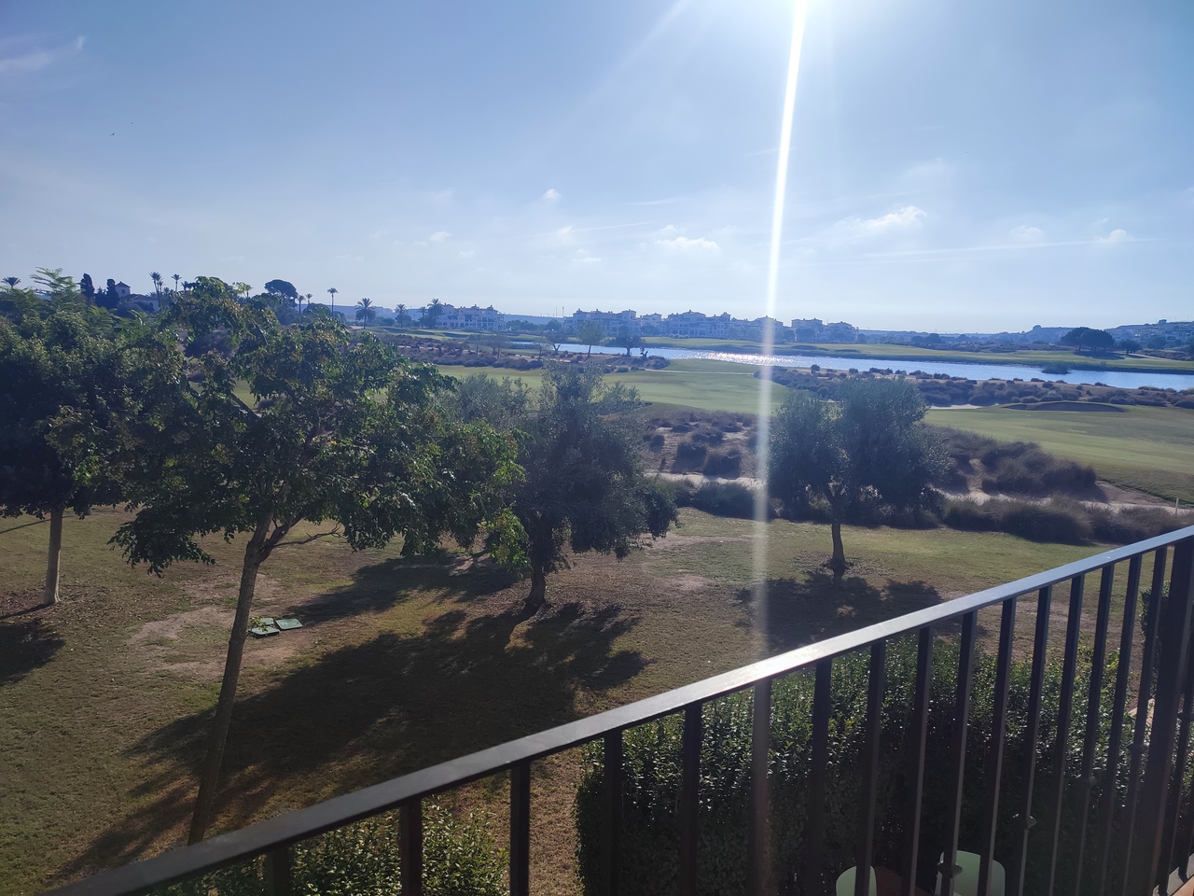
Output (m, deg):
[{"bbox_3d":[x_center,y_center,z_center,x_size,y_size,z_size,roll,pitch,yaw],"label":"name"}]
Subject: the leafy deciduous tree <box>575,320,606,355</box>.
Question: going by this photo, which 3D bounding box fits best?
[{"bbox_3d":[-1.087,-17.161,133.929,5.212,5.457,5.212,2,8,0],"label":"leafy deciduous tree"}]

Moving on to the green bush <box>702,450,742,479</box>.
[{"bbox_3d":[4.299,0.534,29.754,1.350,0.915,1.282,2,8,0],"label":"green bush"}]

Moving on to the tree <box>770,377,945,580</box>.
[{"bbox_3d":[5.343,0.627,17.739,3.598,4.135,3.491,2,8,0],"label":"tree"}]

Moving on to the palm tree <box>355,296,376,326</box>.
[{"bbox_3d":[-78.150,-45.928,291.885,7.583,9.994,7.583,2,8,0],"label":"palm tree"}]

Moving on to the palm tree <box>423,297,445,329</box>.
[{"bbox_3d":[-61.972,-51.010,326.421,7.064,11.866,7.064,2,8,0],"label":"palm tree"}]

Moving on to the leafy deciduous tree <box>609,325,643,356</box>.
[{"bbox_3d":[4.565,-16.589,133.979,4.923,4.887,4.923,2,8,0],"label":"leafy deciduous tree"}]

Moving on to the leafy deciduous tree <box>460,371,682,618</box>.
[{"bbox_3d":[-0.556,0.737,14.859,3.823,4.270,3.632,2,8,0],"label":"leafy deciduous tree"}]

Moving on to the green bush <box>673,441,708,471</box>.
[{"bbox_3d":[3.353,0.249,31.133,1.278,1.012,1.214,2,8,0],"label":"green bush"}]

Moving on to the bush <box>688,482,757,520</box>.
[{"bbox_3d":[3.454,1.403,23.721,1.845,0.946,1.476,2,8,0],"label":"bush"}]

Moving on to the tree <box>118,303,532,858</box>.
[{"bbox_3d":[-2.494,1.244,7.669,3.592,5.160,3.484,2,8,0],"label":"tree"}]

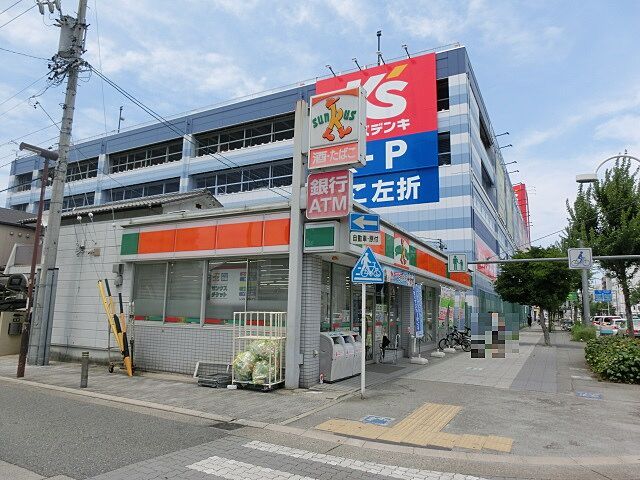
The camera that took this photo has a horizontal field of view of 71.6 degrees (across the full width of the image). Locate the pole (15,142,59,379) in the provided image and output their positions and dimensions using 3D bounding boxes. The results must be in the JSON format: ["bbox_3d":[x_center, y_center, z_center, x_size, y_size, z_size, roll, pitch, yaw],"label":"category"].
[{"bbox_3d":[-6.693,0.433,10.156,0.200,5.260,0.900,-4,-10,27],"label":"pole"}]

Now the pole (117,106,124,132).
[{"bbox_3d":[-19.449,-11.651,43.130,0.400,3.050,0.400,-4,-10,28],"label":"pole"}]

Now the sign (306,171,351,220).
[{"bbox_3d":[0.206,-0.926,9.335,0.990,0.970,0.160,-4,-10,27],"label":"sign"}]

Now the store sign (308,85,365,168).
[{"bbox_3d":[0.382,-2.316,9.475,1.170,1.620,0.370,-4,-10,27],"label":"store sign"}]

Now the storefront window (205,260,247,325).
[{"bbox_3d":[-2.212,1.222,10.375,1.250,1.601,0.100,-4,-10,27],"label":"storefront window"}]

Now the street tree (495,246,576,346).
[{"bbox_3d":[10.782,2.827,22.200,3.800,4.950,3.700,1,-9,0],"label":"street tree"}]

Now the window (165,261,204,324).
[{"bbox_3d":[-3.331,1.287,10.946,1.265,1.595,0.100,-4,-10,27],"label":"window"}]

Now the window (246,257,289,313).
[{"bbox_3d":[-1.132,1.151,9.825,1.189,1.611,0.100,-4,-10,27],"label":"window"}]

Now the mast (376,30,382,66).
[{"bbox_3d":[4.108,-13.137,30.633,0.320,2.820,0.320,-4,-10,28],"label":"mast"}]

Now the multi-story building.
[{"bbox_3d":[-0.414,2.283,61.758,50.400,18.000,55.000,-4,-10,28],"label":"multi-story building"}]

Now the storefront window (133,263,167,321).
[{"bbox_3d":[-4.429,1.349,11.507,1.214,1.595,0.100,-4,-10,27],"label":"storefront window"}]

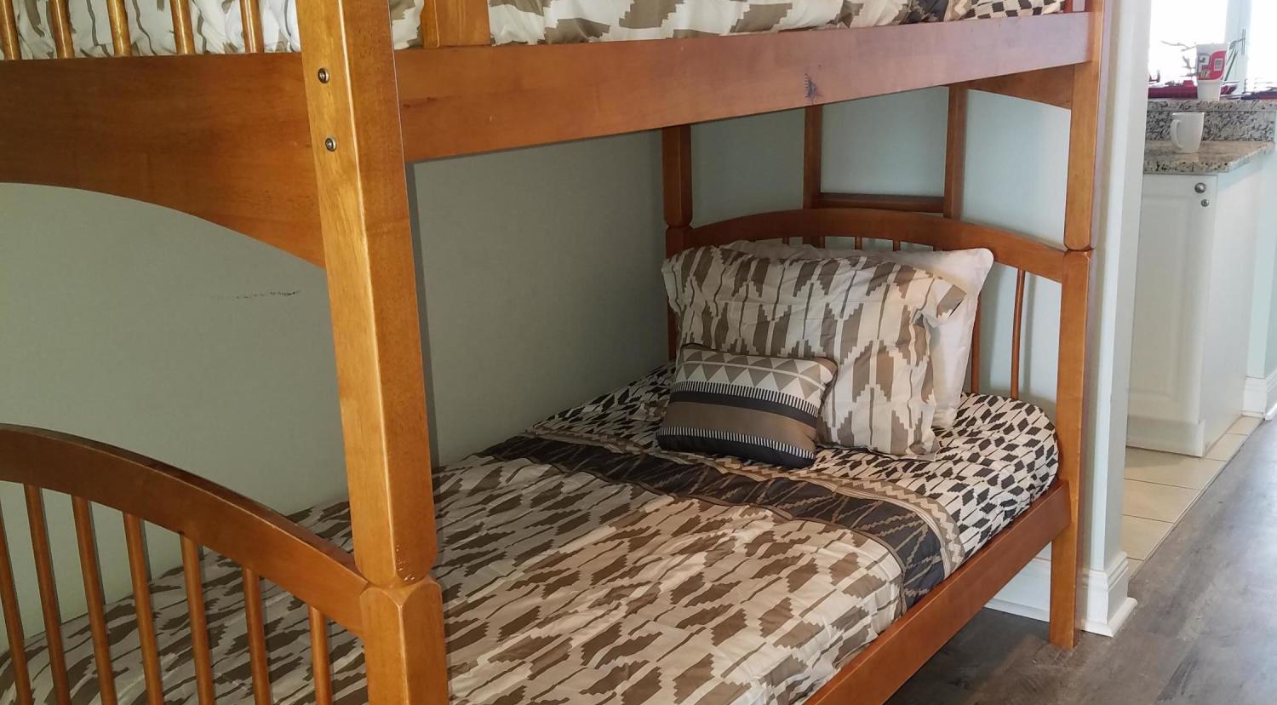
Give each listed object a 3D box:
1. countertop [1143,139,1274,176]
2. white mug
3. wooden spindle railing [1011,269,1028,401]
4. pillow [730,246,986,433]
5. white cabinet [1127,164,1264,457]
[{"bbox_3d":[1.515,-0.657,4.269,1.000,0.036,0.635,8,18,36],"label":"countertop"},{"bbox_3d":[1.754,-0.707,4.107,0.128,0.118,0.098,-10,16,-27],"label":"white mug"},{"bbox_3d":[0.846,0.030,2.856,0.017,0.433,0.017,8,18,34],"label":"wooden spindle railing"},{"bbox_3d":[0.454,-0.068,2.900,0.650,0.414,0.158,8,0,34],"label":"pillow"},{"bbox_3d":[1.763,-0.182,4.315,0.443,0.891,0.552,8,18,34],"label":"white cabinet"}]

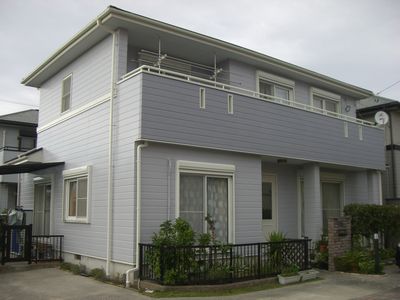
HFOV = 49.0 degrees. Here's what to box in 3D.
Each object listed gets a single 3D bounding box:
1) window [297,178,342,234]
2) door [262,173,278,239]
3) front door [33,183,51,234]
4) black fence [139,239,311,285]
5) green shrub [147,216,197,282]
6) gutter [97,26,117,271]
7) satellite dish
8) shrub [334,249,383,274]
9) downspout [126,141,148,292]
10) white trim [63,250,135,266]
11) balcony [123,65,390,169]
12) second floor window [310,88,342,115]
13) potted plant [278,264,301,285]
[{"bbox_3d":[4.014,1.999,14.401,2.300,2.150,0.120,7,-11,-37],"label":"window"},{"bbox_3d":[2.062,1.861,13.157,0.930,2.350,0.100,7,-12,-38],"label":"door"},{"bbox_3d":[-5.138,2.041,14.131,0.100,2.000,1.680,7,-11,-37],"label":"front door"},{"bbox_3d":[0.880,2.516,10.153,4.600,0.750,1.250,7,-11,-37],"label":"black fence"},{"bbox_3d":[-0.564,2.080,9.000,0.880,1.300,0.800,0,-9,0],"label":"green shrub"},{"bbox_3d":[-2.276,-0.126,10.179,0.580,6.100,0.200,7,-12,-38],"label":"gutter"},{"bbox_3d":[6.407,-1.147,15.500,0.480,0.500,0.270,-3,-10,18],"label":"satellite dish"},{"bbox_3d":[4.338,3.016,12.005,0.750,0.580,1.050,7,-11,-37],"label":"shrub"},{"bbox_3d":[-1.337,1.350,9.380,0.400,3.100,0.300,7,-12,-38],"label":"downspout"},{"bbox_3d":[-2.641,2.626,10.759,0.040,0.070,4.100,7,-11,-37],"label":"white trim"},{"bbox_3d":[2.301,-0.479,13.042,10.000,1.680,1.200,7,-12,-38],"label":"balcony"},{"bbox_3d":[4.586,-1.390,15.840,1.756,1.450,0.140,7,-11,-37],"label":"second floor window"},{"bbox_3d":[2.078,2.787,10.002,0.270,0.380,0.700,-7,-12,39],"label":"potted plant"}]

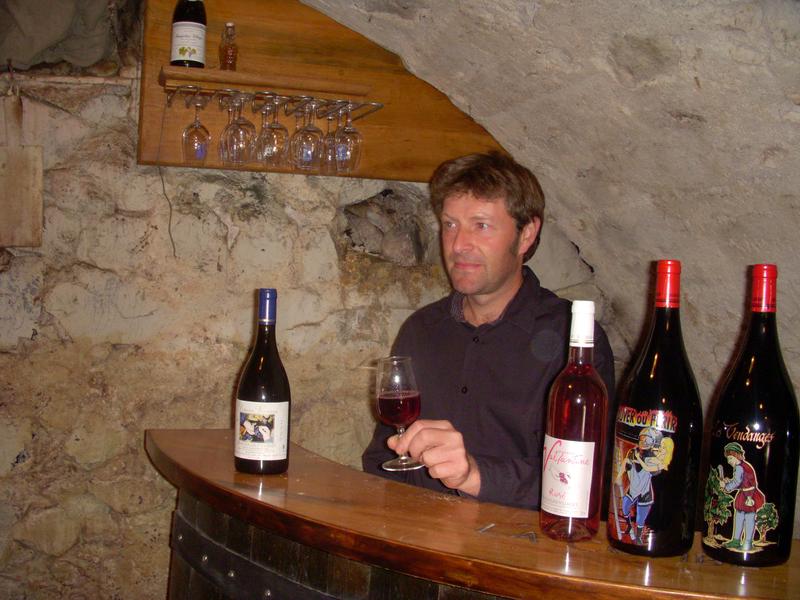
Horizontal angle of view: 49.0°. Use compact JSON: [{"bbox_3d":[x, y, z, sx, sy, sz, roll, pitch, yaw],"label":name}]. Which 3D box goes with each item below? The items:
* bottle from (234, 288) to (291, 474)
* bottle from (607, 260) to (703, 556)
[{"bbox_3d":[-0.217,0.128,1.417,0.088,0.291,0.088,3,3,0],"label":"bottle"},{"bbox_3d":[0.330,0.131,1.114,0.111,0.362,0.111,5,4,44],"label":"bottle"}]

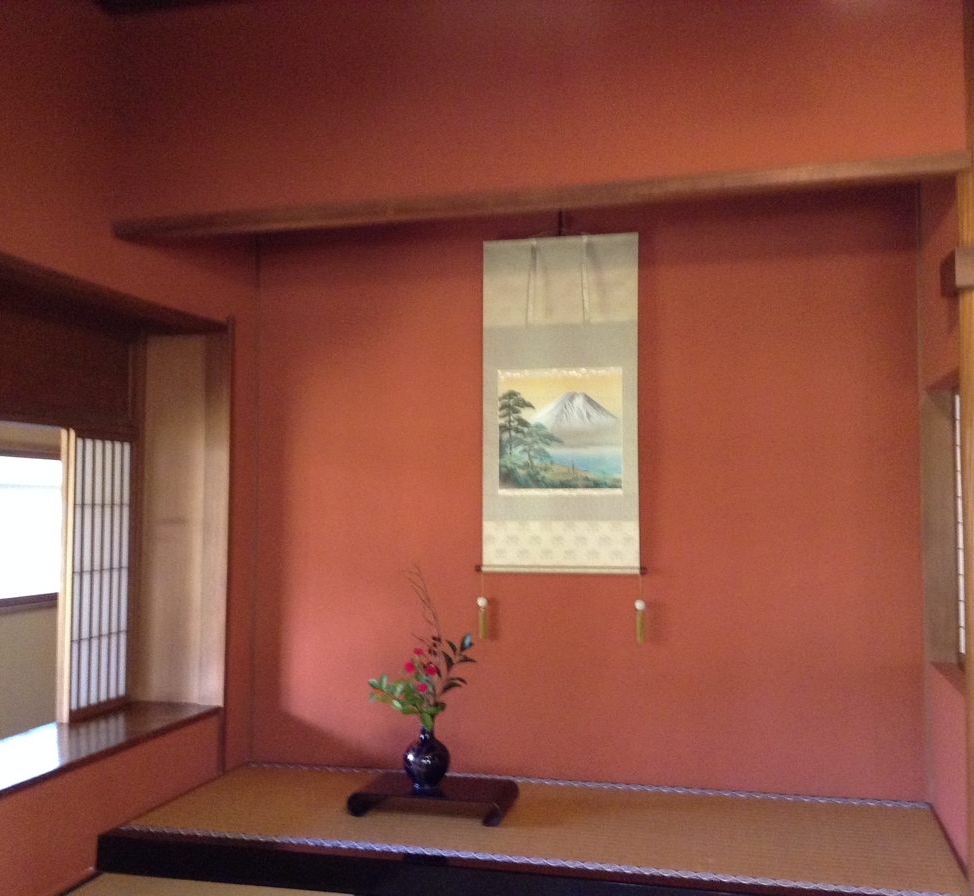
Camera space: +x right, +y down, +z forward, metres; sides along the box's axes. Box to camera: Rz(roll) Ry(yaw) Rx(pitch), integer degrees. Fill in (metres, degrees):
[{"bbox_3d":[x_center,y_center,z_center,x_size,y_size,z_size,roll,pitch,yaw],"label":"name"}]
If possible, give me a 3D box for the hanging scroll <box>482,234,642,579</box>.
[{"bbox_3d":[0.286,-0.166,4.452,0.635,1.318,0.030,0,-3,14],"label":"hanging scroll"}]

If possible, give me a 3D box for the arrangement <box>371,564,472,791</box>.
[{"bbox_3d":[-0.234,0.814,4.071,0.378,0.772,0.300,0,-3,14],"label":"arrangement"}]

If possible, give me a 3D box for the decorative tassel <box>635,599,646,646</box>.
[{"bbox_3d":[0.582,0.659,4.331,0.036,0.172,0.036,0,-3,14],"label":"decorative tassel"}]

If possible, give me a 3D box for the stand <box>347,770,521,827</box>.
[{"bbox_3d":[-0.176,1.236,4.033,0.547,0.075,0.320,0,-3,14],"label":"stand"}]

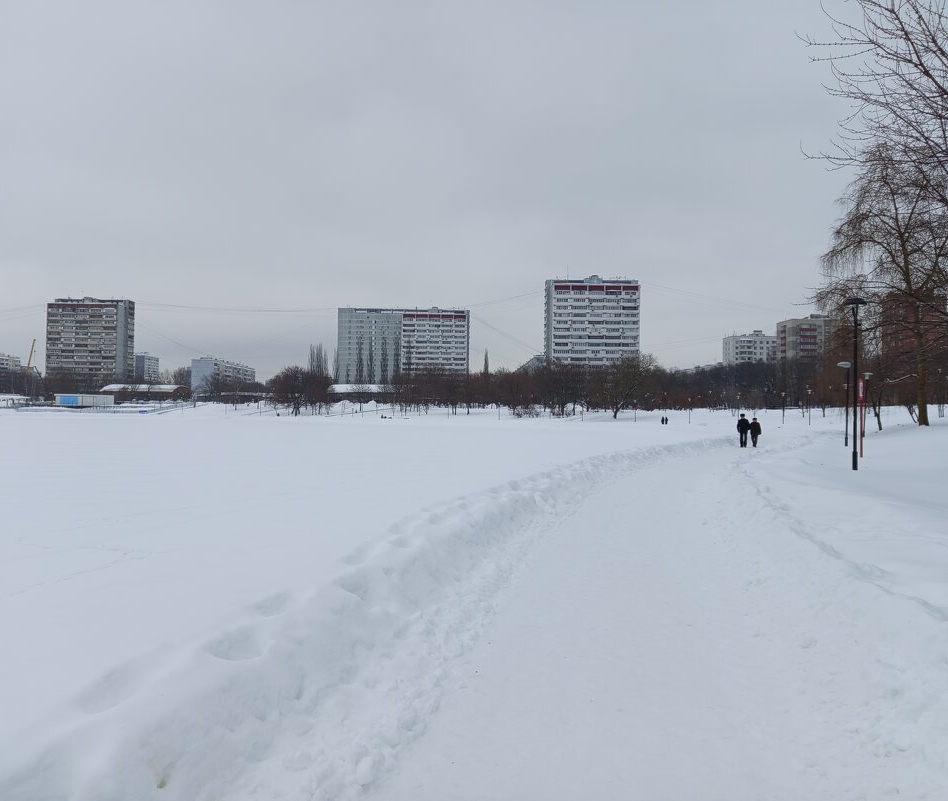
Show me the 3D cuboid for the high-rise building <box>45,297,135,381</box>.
[{"bbox_3d":[-184.163,-26.037,356.500,32.300,44.990,17.500,1,-1,-1],"label":"high-rise building"}]

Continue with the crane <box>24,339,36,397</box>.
[{"bbox_3d":[-179.753,-12.678,300.000,5.000,24.369,4.000,0,-1,18],"label":"crane"}]

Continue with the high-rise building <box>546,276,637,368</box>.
[{"bbox_3d":[46.064,-24.960,290.000,33.000,44.793,17.500,1,-1,-1],"label":"high-rise building"}]

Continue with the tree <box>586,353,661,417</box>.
[{"bbox_3d":[35.699,-3.250,178.000,17.000,15.200,15.000,1,-1,0],"label":"tree"}]

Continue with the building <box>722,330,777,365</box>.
[{"bbox_3d":[142.133,-16.862,375.000,26.000,35.218,15.000,1,-1,-1],"label":"building"}]

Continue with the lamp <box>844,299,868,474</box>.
[{"bbox_3d":[11.147,-0.487,21.600,0.700,4.985,0.700,1,-1,0],"label":"lamp"}]

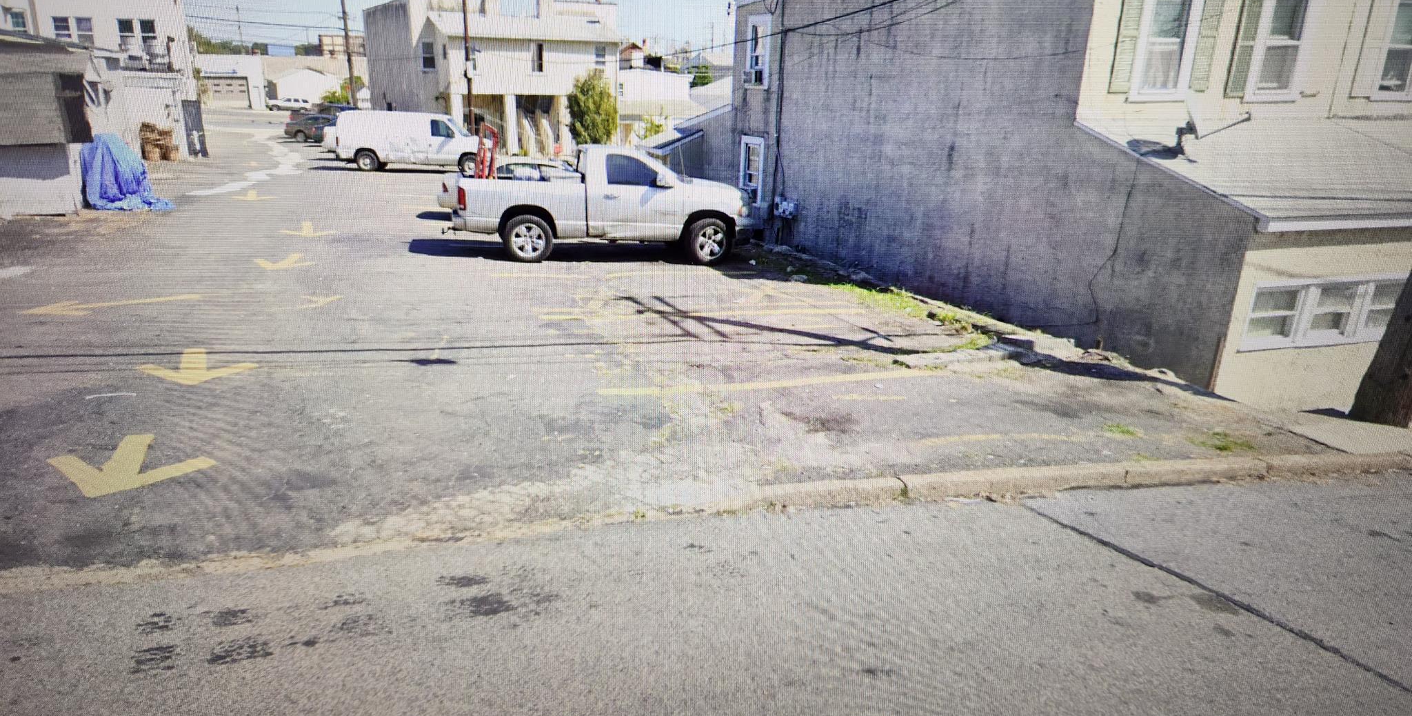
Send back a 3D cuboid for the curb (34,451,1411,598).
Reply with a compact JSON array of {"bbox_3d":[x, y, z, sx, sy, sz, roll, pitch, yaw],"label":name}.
[{"bbox_3d":[0.750,0.920,6.100,9.600,0.180,0.300,-2,19,-12],"label":"curb"}]

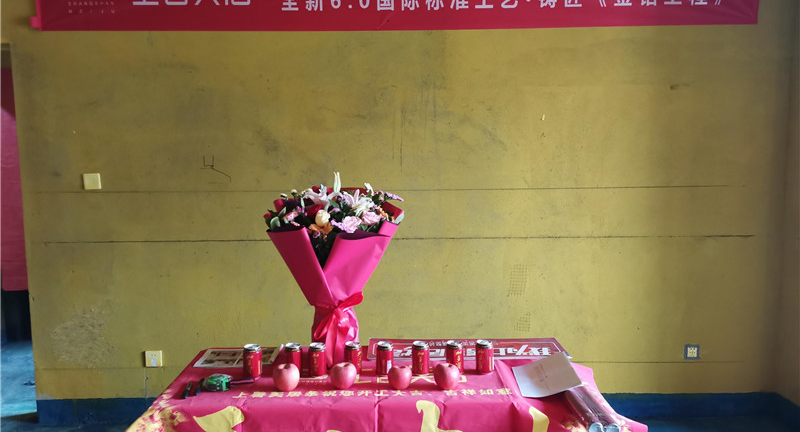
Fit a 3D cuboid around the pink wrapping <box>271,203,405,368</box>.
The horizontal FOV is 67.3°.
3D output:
[{"bbox_3d":[-0.253,0.248,2.381,0.538,0.675,0.320,-1,5,0],"label":"pink wrapping"}]

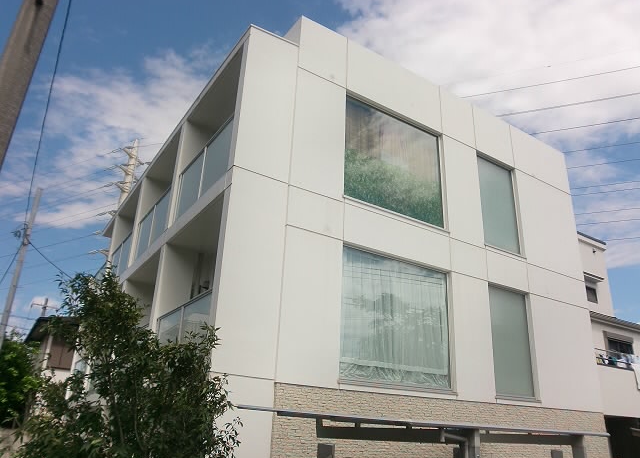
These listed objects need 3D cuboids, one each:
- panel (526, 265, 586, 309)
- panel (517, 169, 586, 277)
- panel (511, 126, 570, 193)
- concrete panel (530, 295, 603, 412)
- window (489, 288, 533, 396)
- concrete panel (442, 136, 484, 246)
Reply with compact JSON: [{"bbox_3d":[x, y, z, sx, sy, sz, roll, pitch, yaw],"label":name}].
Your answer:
[{"bbox_3d":[5.172,1.320,11.427,2.141,0.677,0.200,16,-26,-30],"label":"panel"},{"bbox_3d":[5.322,-0.052,12.058,2.239,2.255,0.100,16,-25,-31],"label":"panel"},{"bbox_3d":[5.309,-1.627,12.630,2.141,1.148,0.200,16,-26,-30],"label":"panel"},{"bbox_3d":[5.109,2.672,10.875,2.141,2.247,0.200,16,-26,-30],"label":"concrete panel"},{"bbox_3d":[3.756,2.222,10.186,1.200,2.090,0.100,16,-25,-31],"label":"window"},{"bbox_3d":[2.855,-0.738,10.558,1.027,2.273,0.200,16,-26,-30],"label":"concrete panel"}]

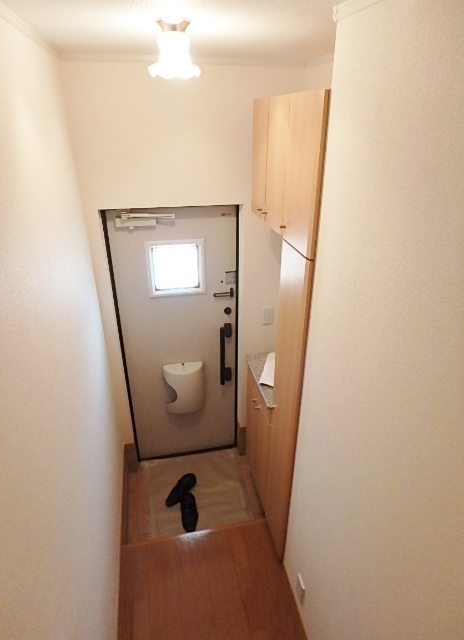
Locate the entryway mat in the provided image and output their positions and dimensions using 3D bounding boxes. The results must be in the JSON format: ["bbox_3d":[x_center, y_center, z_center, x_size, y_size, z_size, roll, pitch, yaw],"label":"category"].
[{"bbox_3d":[-0.247,1.184,2.701,0.691,0.012,0.649,-5,28,-10],"label":"entryway mat"}]

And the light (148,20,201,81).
[{"bbox_3d":[-0.173,-0.806,1.161,0.155,0.137,0.155,-5,28,-10],"label":"light"}]

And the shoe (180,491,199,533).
[{"bbox_3d":[-0.273,1.236,2.503,0.100,0.090,0.275,-3,28,-6],"label":"shoe"}]

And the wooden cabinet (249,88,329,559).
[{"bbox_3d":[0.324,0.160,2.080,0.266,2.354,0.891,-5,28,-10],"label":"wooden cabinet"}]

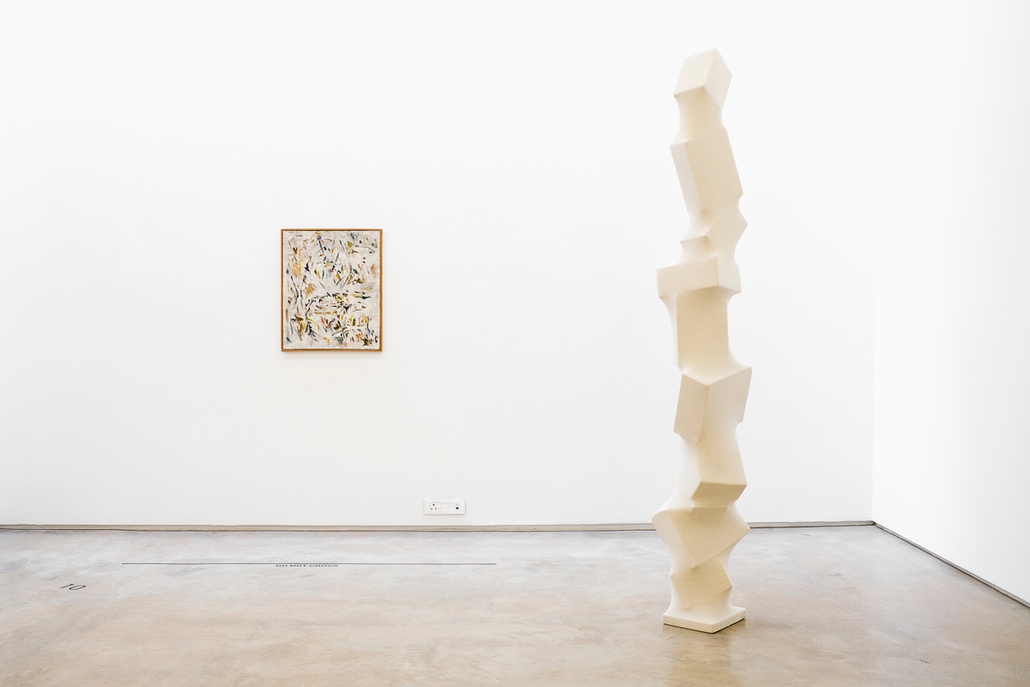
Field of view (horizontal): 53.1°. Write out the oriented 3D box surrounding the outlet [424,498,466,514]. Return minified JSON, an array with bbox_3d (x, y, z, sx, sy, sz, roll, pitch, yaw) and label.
[{"bbox_3d":[-0.407,0.948,5.990,0.240,0.092,0.015,0,0,0],"label":"outlet"}]

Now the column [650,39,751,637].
[{"bbox_3d":[0.734,-0.033,4.050,0.380,2.255,0.360,0,0,0],"label":"column"}]

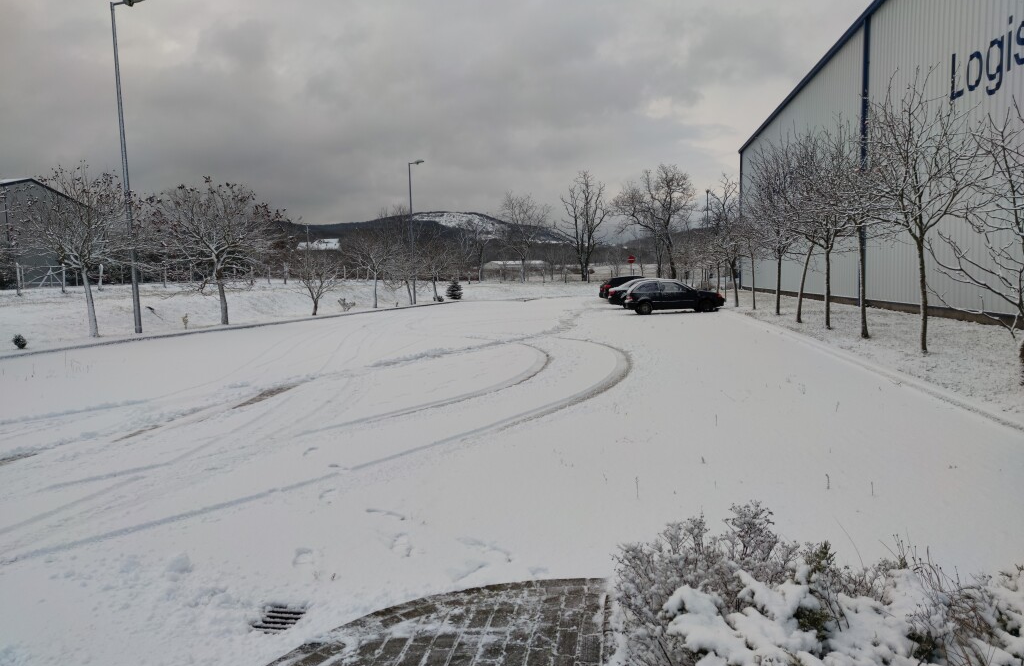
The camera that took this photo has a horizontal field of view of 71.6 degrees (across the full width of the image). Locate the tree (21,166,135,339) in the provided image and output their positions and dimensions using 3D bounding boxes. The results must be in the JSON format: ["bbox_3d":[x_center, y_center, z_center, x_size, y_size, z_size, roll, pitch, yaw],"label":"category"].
[{"bbox_3d":[-11.540,-2.126,18.724,3.100,4.480,3.100,-1,5,0],"label":"tree"}]

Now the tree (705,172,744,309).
[{"bbox_3d":[9.899,-4.195,32.768,2.200,5.900,2.200,-1,5,0],"label":"tree"}]

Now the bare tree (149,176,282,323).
[{"bbox_3d":[-10.264,-2.779,24.403,4.600,5.020,4.400,-1,5,0],"label":"bare tree"}]

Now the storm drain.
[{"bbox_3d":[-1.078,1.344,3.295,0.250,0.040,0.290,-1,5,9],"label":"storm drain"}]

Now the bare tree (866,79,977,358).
[{"bbox_3d":[7.361,-2.120,12.729,1.999,4.965,1.999,2,6,30],"label":"bare tree"}]

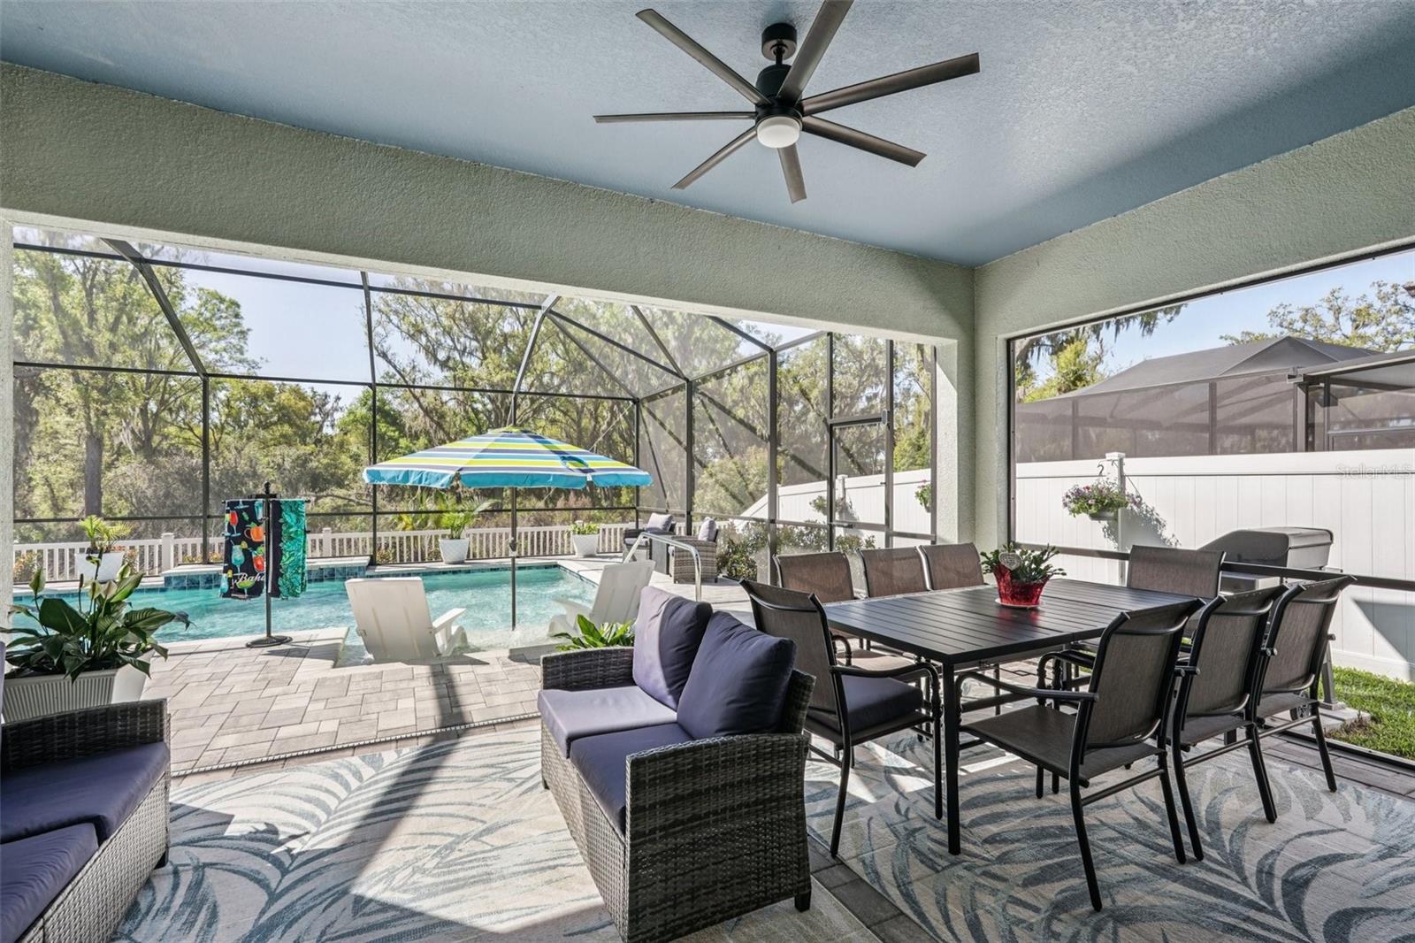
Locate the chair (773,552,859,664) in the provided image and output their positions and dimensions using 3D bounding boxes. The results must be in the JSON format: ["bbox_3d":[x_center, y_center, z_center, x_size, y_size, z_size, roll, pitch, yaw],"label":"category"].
[{"bbox_3d":[0.715,0.948,3.383,0.570,0.950,0.660,0,-1,-27],"label":"chair"}]

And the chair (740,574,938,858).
[{"bbox_3d":[0.545,0.935,2.652,0.655,0.962,0.574,1,-1,-28],"label":"chair"}]

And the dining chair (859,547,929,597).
[{"bbox_3d":[1.292,0.956,3.751,0.574,0.962,0.655,0,-1,-24],"label":"dining chair"}]

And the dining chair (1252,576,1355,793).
[{"bbox_3d":[2.443,0.939,2.886,0.574,0.962,0.655,1,-1,-27],"label":"dining chair"}]

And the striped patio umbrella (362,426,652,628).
[{"bbox_3d":[-1.872,0.610,6.100,2.550,2.100,2.550,0,-1,-26],"label":"striped patio umbrella"}]

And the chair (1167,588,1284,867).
[{"bbox_3d":[1.917,0.934,2.622,0.574,0.962,0.655,1,-1,-28],"label":"chair"}]

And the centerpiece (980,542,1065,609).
[{"bbox_3d":[1.630,0.522,3.256,0.380,0.330,0.360,0,-1,-27],"label":"centerpiece"}]

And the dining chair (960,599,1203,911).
[{"bbox_3d":[1.377,0.936,2.377,0.570,0.950,0.660,0,-1,-27],"label":"dining chair"}]

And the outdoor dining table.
[{"bbox_3d":[1.617,1.054,3.211,2.135,0.735,0.943,0,-1,-27],"label":"outdoor dining table"}]

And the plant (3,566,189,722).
[{"bbox_3d":[-2.840,0.925,2.950,0.630,0.980,0.580,0,-1,-19],"label":"plant"}]

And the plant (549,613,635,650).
[{"bbox_3d":[-0.570,1.120,3.550,0.550,0.620,0.550,-1,-1,27],"label":"plant"}]

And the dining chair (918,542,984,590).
[{"bbox_3d":[1.765,0.957,3.988,0.570,0.950,0.660,0,-1,-29],"label":"dining chair"}]

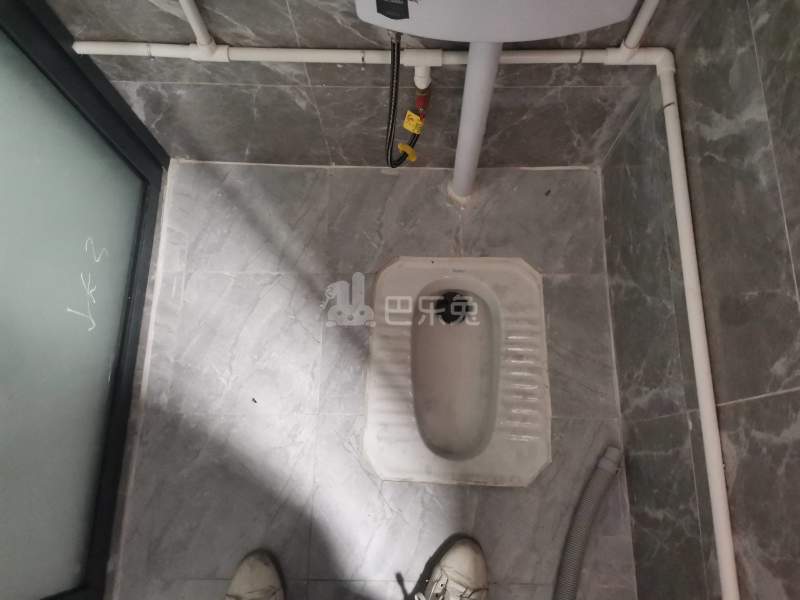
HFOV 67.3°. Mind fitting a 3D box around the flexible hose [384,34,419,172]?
[{"bbox_3d":[0.003,-0.322,1.041,0.064,0.425,0.050,1,75,1],"label":"flexible hose"}]

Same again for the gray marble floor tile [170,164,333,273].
[{"bbox_3d":[-0.320,-0.178,1.307,0.325,0.010,0.245,1,75,1],"label":"gray marble floor tile"}]

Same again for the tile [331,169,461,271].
[{"bbox_3d":[-0.010,-0.175,1.304,0.294,0.010,0.245,1,75,1],"label":"tile"}]

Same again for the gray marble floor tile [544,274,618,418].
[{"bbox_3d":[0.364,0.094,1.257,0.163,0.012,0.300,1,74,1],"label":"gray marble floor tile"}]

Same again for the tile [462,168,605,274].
[{"bbox_3d":[0.289,-0.172,1.301,0.304,0.010,0.245,1,75,1],"label":"tile"}]

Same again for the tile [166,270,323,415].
[{"bbox_3d":[-0.312,0.085,1.235,0.302,0.010,0.300,1,75,1],"label":"tile"}]

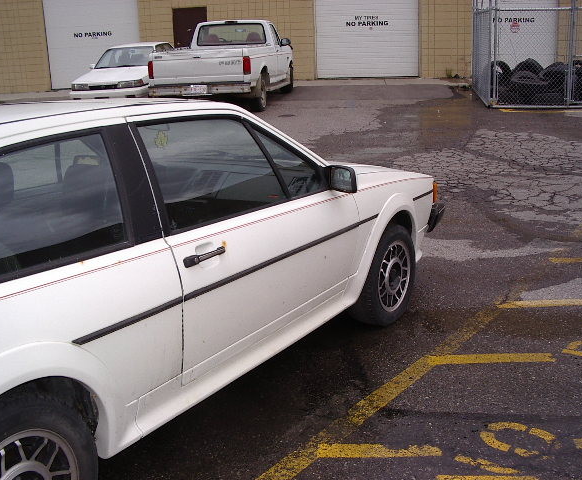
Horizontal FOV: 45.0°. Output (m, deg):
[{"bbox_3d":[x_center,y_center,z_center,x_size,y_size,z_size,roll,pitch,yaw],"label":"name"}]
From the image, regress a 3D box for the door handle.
[{"bbox_3d":[-0.281,0.052,2.312,0.040,0.040,0.200,6,15,30],"label":"door handle"}]

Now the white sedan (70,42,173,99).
[{"bbox_3d":[-3.570,-3.930,16.650,1.700,1.360,4.250,0,17,10],"label":"white sedan"}]

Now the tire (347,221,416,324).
[{"bbox_3d":[0.494,0.187,3.814,0.190,0.560,0.560,7,15,33],"label":"tire"}]

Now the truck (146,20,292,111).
[{"bbox_3d":[-1.275,-3.800,15.050,2.050,1.800,5.220,0,17,10],"label":"truck"}]

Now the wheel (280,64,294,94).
[{"bbox_3d":[-0.118,-3.797,16.819,0.250,0.740,0.740,1,17,9],"label":"wheel"}]

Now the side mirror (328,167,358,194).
[{"bbox_3d":[0.233,-0.271,3.170,0.150,0.115,0.085,6,15,30],"label":"side mirror"}]

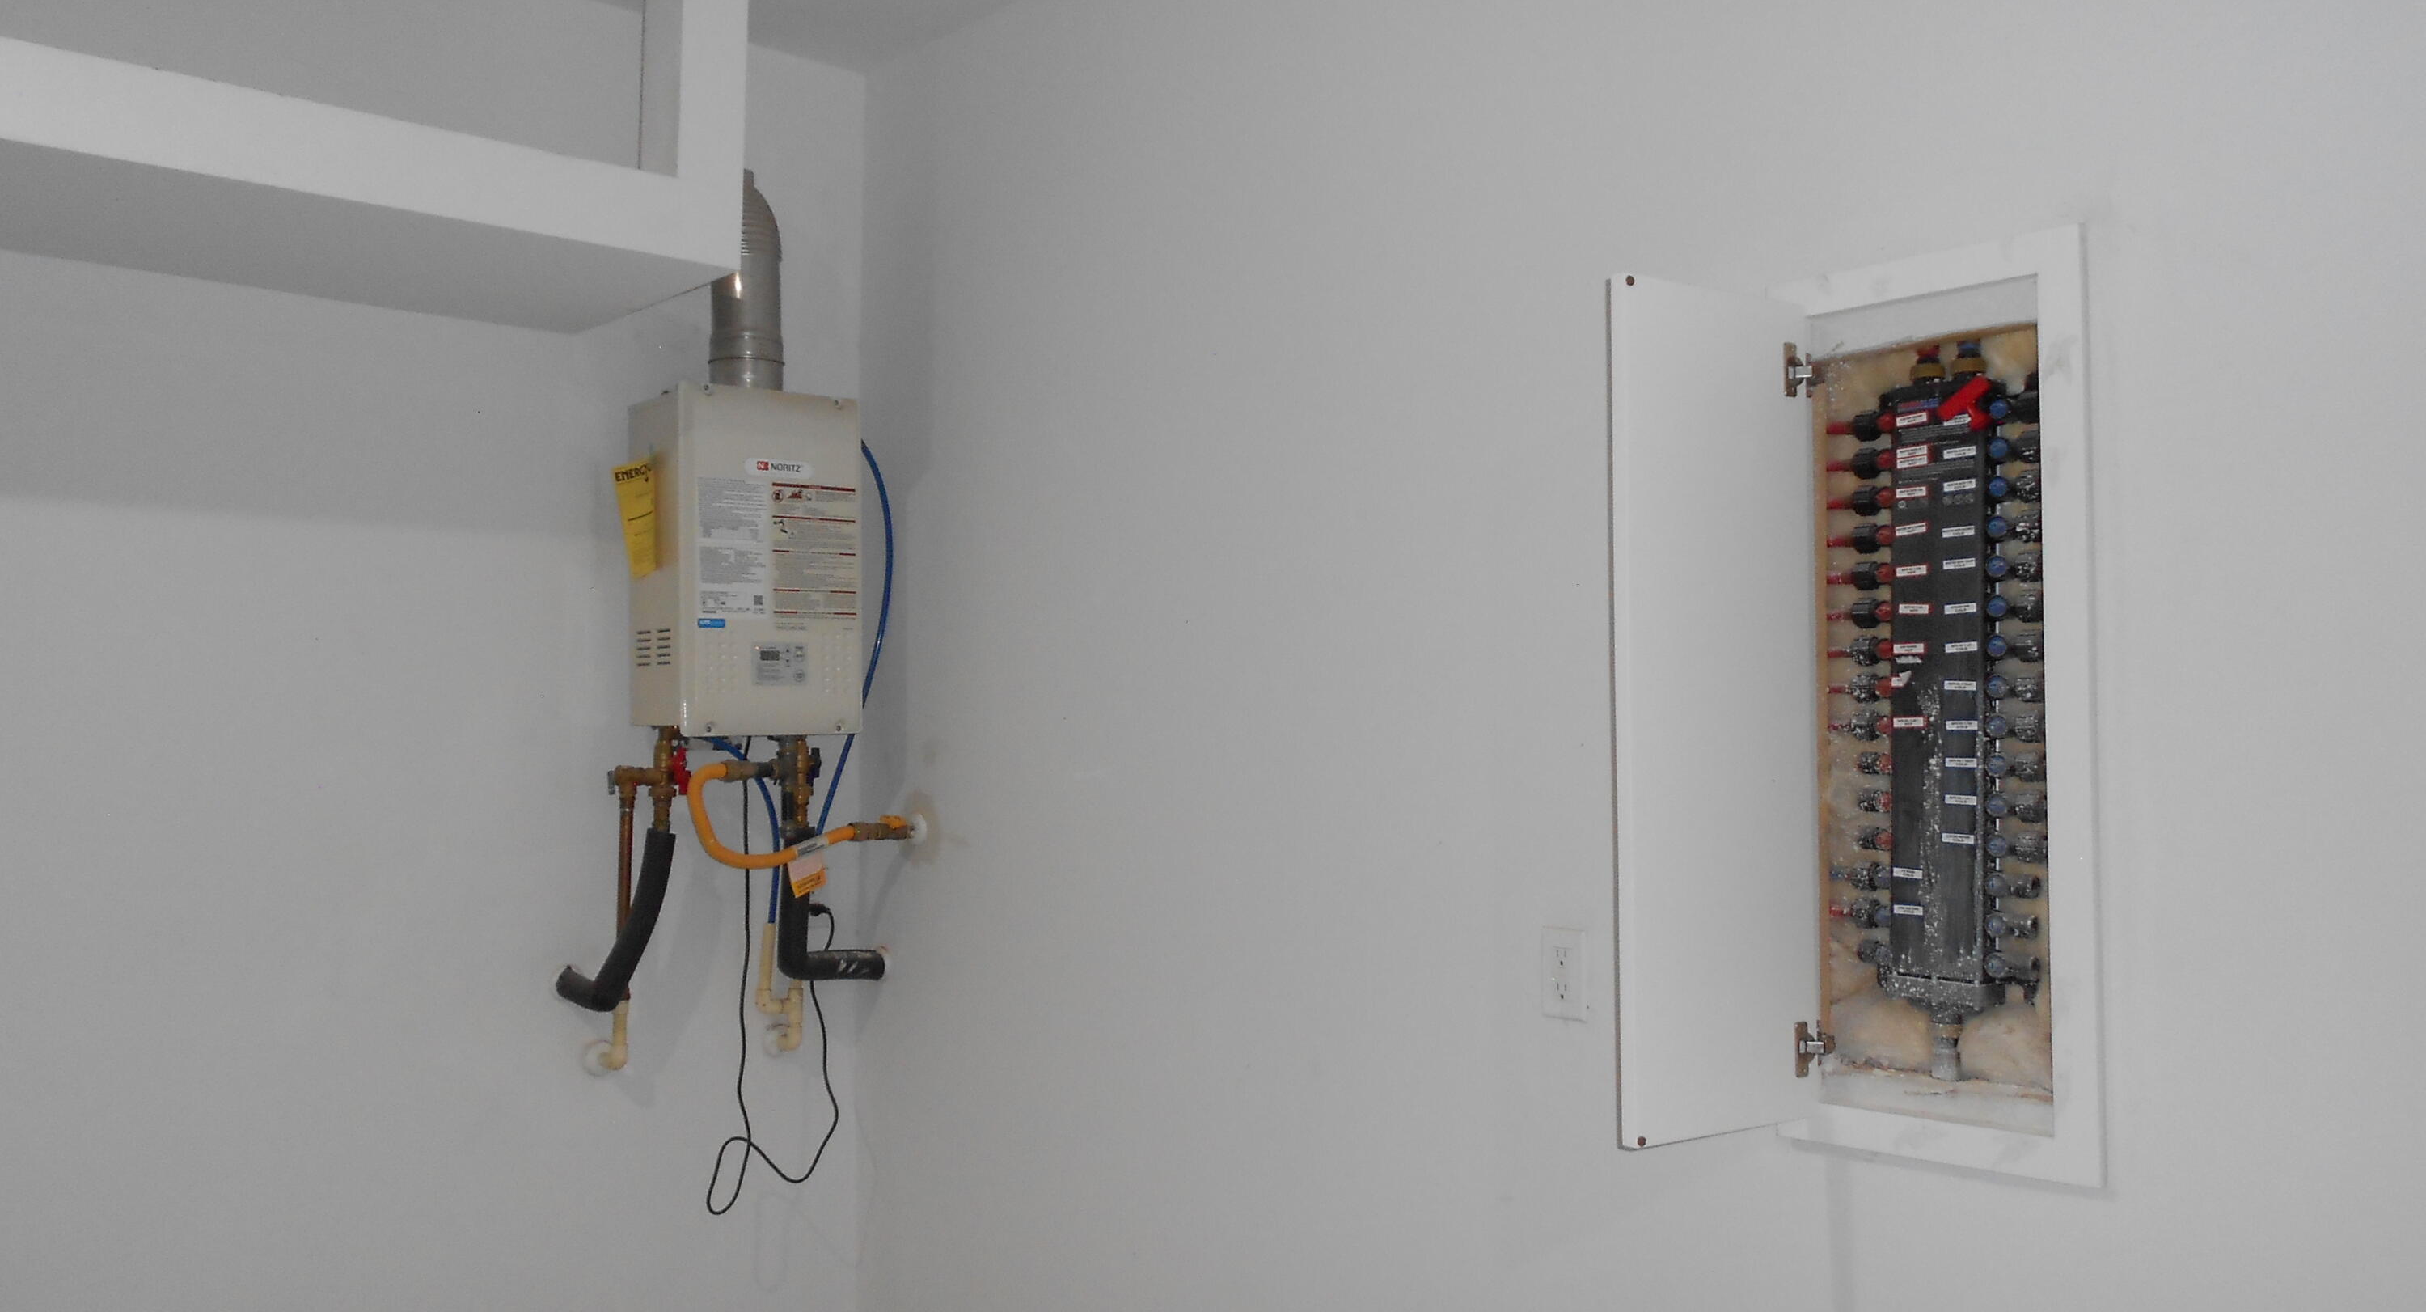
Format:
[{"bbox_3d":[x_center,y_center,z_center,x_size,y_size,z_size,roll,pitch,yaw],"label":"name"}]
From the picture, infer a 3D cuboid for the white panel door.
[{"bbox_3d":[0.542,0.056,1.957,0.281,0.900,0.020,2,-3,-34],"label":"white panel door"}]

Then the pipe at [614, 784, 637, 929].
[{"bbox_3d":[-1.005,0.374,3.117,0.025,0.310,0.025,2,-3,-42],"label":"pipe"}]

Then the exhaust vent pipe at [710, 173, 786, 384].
[{"bbox_3d":[-0.853,-0.677,3.308,0.128,0.432,0.164,2,-3,-42],"label":"exhaust vent pipe"}]

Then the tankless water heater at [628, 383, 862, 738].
[{"bbox_3d":[-0.837,-0.159,3.277,0.349,0.604,0.194,2,-3,-42],"label":"tankless water heater"}]

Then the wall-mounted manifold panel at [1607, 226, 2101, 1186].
[{"bbox_3d":[0.666,0.050,1.869,0.360,0.961,0.360,2,-3,-42],"label":"wall-mounted manifold panel"}]

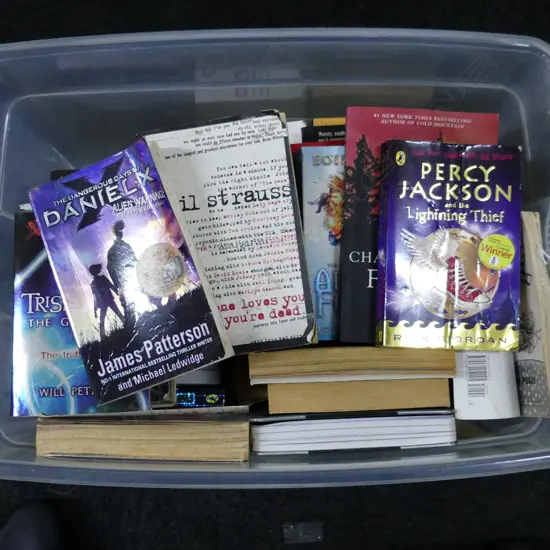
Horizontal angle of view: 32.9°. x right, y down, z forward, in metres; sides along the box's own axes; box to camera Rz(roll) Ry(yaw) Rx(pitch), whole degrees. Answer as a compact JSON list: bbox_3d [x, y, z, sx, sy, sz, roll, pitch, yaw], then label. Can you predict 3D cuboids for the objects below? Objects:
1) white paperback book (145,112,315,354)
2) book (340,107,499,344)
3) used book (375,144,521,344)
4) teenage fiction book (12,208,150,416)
[{"bbox_3d":[-0.043,-0.036,0.915,0.146,0.036,0.223,-9,91,11],"label":"white paperback book"},{"bbox_3d":[0.145,-0.047,0.931,0.152,0.022,0.233,2,86,-2],"label":"book"},{"bbox_3d":[0.172,-0.028,0.913,0.129,0.026,0.198,2,86,-1],"label":"used book"},{"bbox_3d":[-0.186,0.038,0.913,0.130,0.029,0.198,-1,83,-2],"label":"teenage fiction book"}]

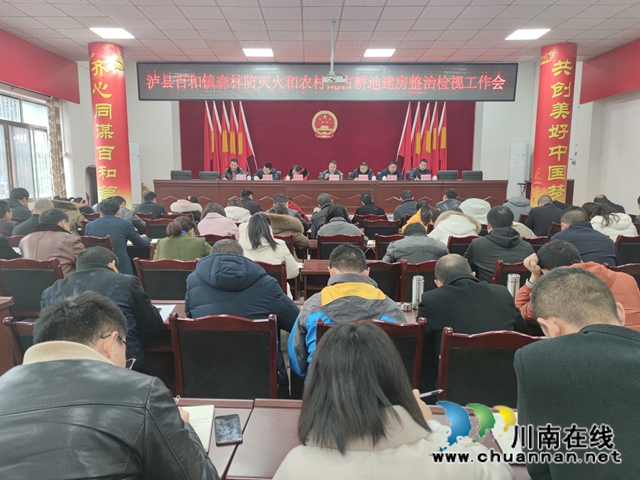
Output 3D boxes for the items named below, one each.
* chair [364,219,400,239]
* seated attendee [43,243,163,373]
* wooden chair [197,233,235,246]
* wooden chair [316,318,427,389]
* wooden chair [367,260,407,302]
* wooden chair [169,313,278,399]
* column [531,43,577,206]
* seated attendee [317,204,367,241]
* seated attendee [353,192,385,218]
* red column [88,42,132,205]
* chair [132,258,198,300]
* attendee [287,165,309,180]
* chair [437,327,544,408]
[{"bbox_3d":[0.808,0.182,6.085,0.460,0.950,0.540,0,9,-1],"label":"chair"},{"bbox_3d":[-1.136,0.394,2.322,0.570,0.630,0.520,1,8,5],"label":"seated attendee"},{"bbox_3d":[-1.045,0.383,4.628,0.460,0.950,0.530,0,9,0],"label":"wooden chair"},{"bbox_3d":[0.216,0.771,2.169,0.460,0.950,0.540,0,9,-1],"label":"wooden chair"},{"bbox_3d":[0.351,0.587,3.314,0.460,0.980,0.560,0,8,-1],"label":"wooden chair"},{"bbox_3d":[-0.409,0.745,2.199,0.460,0.960,0.520,1,8,2],"label":"wooden chair"},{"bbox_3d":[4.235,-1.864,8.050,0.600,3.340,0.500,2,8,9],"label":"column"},{"bbox_3d":[0.223,0.229,4.868,0.530,1.210,0.750,0,9,-1],"label":"seated attendee"},{"bbox_3d":[0.755,-0.107,6.921,0.500,1.240,0.740,0,9,0],"label":"seated attendee"},{"bbox_3d":[-4.439,-1.969,9.463,0.670,4.080,0.670,0,9,-1],"label":"red column"},{"bbox_3d":[-1.082,0.579,3.444,0.460,0.950,0.540,0,9,-1],"label":"chair"},{"bbox_3d":[-0.521,-1.190,10.338,0.560,1.100,0.750,0,9,-1],"label":"attendee"},{"bbox_3d":[0.728,0.780,2.109,0.460,0.950,0.540,0,9,2],"label":"chair"}]

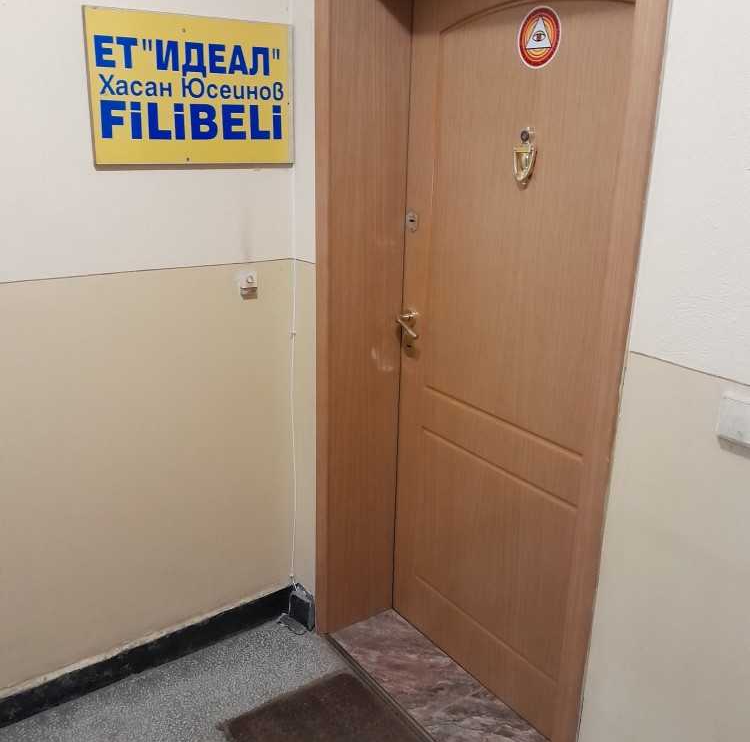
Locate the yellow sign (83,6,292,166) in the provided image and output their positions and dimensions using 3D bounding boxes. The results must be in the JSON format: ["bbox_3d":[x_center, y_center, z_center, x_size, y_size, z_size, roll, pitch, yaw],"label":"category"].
[{"bbox_3d":[-0.446,-0.707,1.907,0.544,0.350,0.015,-11,21,-35],"label":"yellow sign"}]

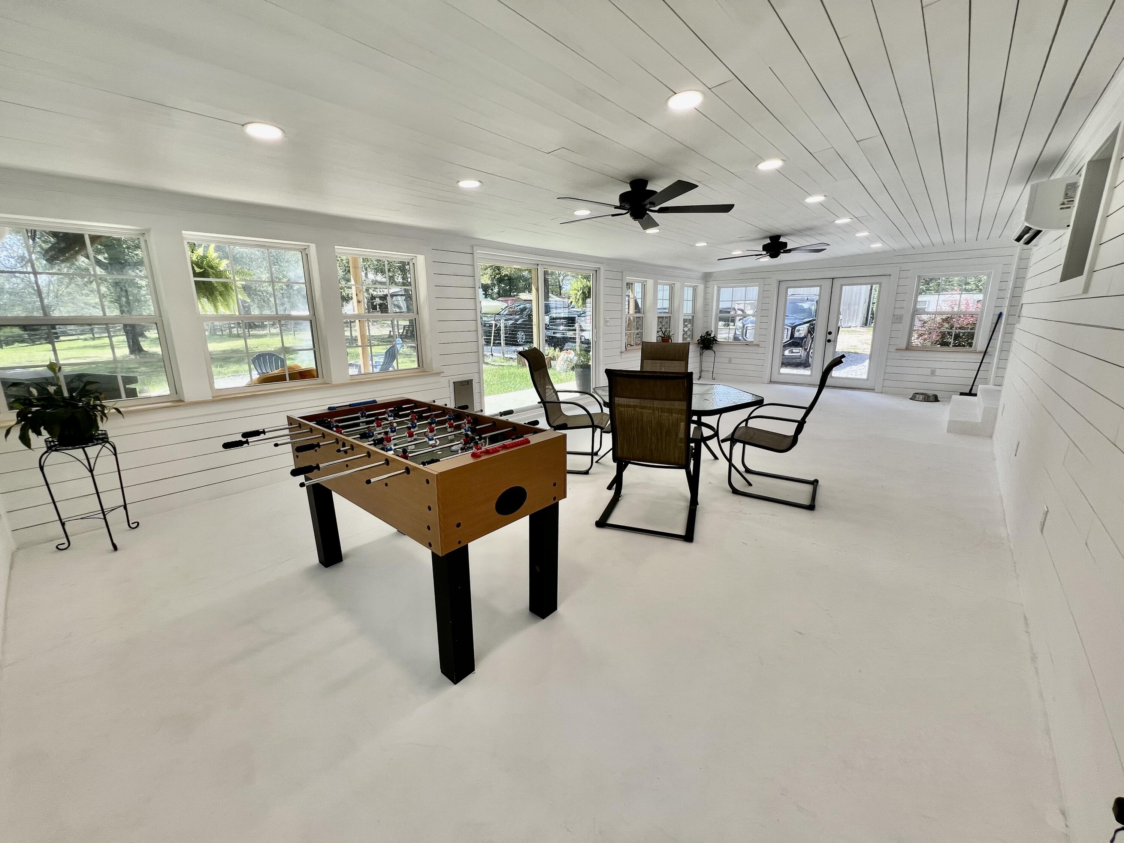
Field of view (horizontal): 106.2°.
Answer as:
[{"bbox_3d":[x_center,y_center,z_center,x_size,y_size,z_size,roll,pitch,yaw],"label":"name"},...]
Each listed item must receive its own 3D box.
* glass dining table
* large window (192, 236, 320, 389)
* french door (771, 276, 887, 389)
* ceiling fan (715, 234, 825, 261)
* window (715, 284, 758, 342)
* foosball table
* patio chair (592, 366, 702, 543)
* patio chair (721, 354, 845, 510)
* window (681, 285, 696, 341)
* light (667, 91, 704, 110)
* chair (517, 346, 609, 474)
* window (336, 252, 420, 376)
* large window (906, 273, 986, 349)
[{"bbox_3d":[0.975,0.118,3.819,1.320,0.730,1.500,-1,14,-1],"label":"glass dining table"},{"bbox_3d":[-2.467,-0.856,3.492,0.120,1.180,0.840,12,18,41],"label":"large window"},{"bbox_3d":[5.083,-1.692,8.151,1.830,2.040,0.100,11,19,41],"label":"french door"},{"bbox_3d":[2.795,-2.283,5.546,1.320,0.300,1.320,11,19,41],"label":"ceiling fan"},{"bbox_3d":[3.800,-2.312,9.196,0.870,1.200,0.120,12,18,41],"label":"window"},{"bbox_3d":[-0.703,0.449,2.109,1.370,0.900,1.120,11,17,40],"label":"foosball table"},{"bbox_3d":[0.643,0.148,2.957,0.640,1.080,0.760,5,14,20],"label":"patio chair"},{"bbox_3d":[1.766,0.028,3.436,0.760,1.080,0.640,8,16,33],"label":"patio chair"},{"bbox_3d":[2.733,-2.359,9.200,0.100,1.200,0.880,11,19,41],"label":"window"},{"bbox_3d":[0.597,-1.553,2.049,0.180,0.030,0.180,-1,14,0],"label":"light"},{"bbox_3d":[0.066,-0.122,4.106,0.810,1.090,0.630,3,15,17],"label":"chair"},{"bbox_3d":[-1.839,-1.093,4.394,0.100,1.200,0.880,11,19,41],"label":"window"},{"bbox_3d":[6.316,-1.776,6.943,0.870,1.200,0.120,12,18,41],"label":"large window"}]

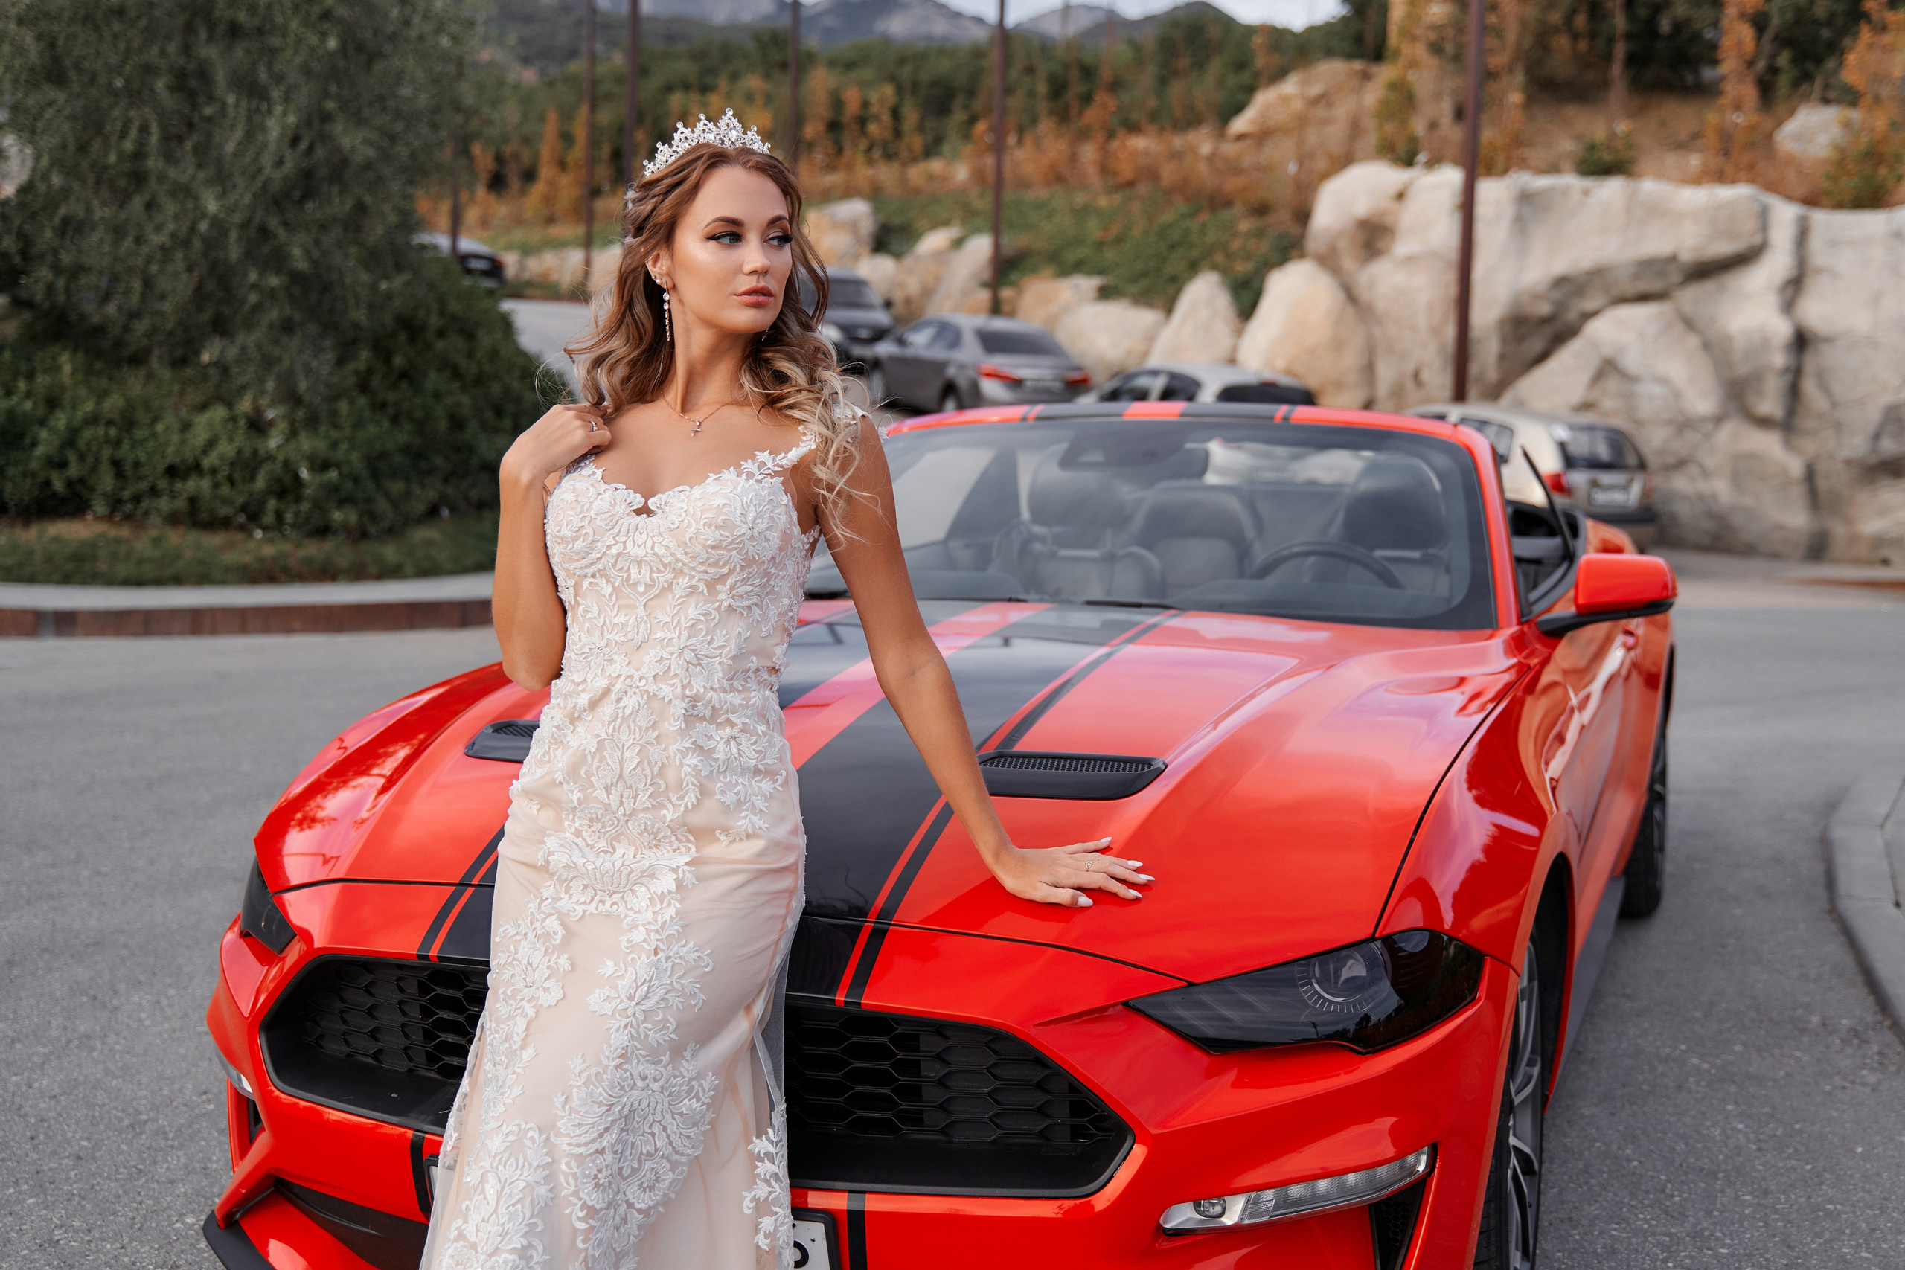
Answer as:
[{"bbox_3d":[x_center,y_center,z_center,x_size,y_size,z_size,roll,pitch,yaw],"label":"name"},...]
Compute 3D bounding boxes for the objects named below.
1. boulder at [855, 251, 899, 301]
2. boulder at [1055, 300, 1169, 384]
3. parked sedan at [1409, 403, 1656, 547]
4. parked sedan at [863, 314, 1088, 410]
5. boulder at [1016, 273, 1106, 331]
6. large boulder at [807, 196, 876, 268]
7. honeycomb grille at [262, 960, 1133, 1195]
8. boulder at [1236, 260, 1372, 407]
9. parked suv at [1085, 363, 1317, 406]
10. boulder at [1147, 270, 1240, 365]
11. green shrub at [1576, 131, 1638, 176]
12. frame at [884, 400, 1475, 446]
[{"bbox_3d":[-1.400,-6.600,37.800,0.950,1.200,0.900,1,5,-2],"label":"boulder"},{"bbox_3d":[2.430,-4.300,30.800,1.850,1.750,1.500,2,5,4],"label":"boulder"},{"bbox_3d":[5.050,-1.530,20.200,1.680,1.490,3.850,-4,9,-37],"label":"parked sedan"},{"bbox_3d":[0.274,-3.679,28.118,1.776,1.465,4.620,0,11,-24],"label":"parked sedan"},{"bbox_3d":[1.643,-4.813,30.200,1.500,1.200,1.200,2,6,18],"label":"boulder"},{"bbox_3d":[-2.300,-8.100,41.000,1.650,1.650,1.500,1,5,-3],"label":"large boulder"},{"bbox_3d":[-0.355,0.491,2.326,1.170,0.215,0.160,1,6,22],"label":"honeycomb grille"},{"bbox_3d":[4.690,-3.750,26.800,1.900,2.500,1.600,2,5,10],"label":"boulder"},{"bbox_3d":[2.700,-2.670,25.100,1.720,1.470,4.200,-1,12,-28],"label":"parked suv"},{"bbox_3d":[3.470,-4.100,29.000,1.450,2.300,1.300,2,5,7],"label":"boulder"},{"bbox_3d":[7.900,-5.790,24.300,0.760,0.600,0.700,3,6,17],"label":"green shrub"},{"bbox_3d":[0.439,-0.447,4.251,1.270,0.100,0.200,1,6,22],"label":"frame"}]

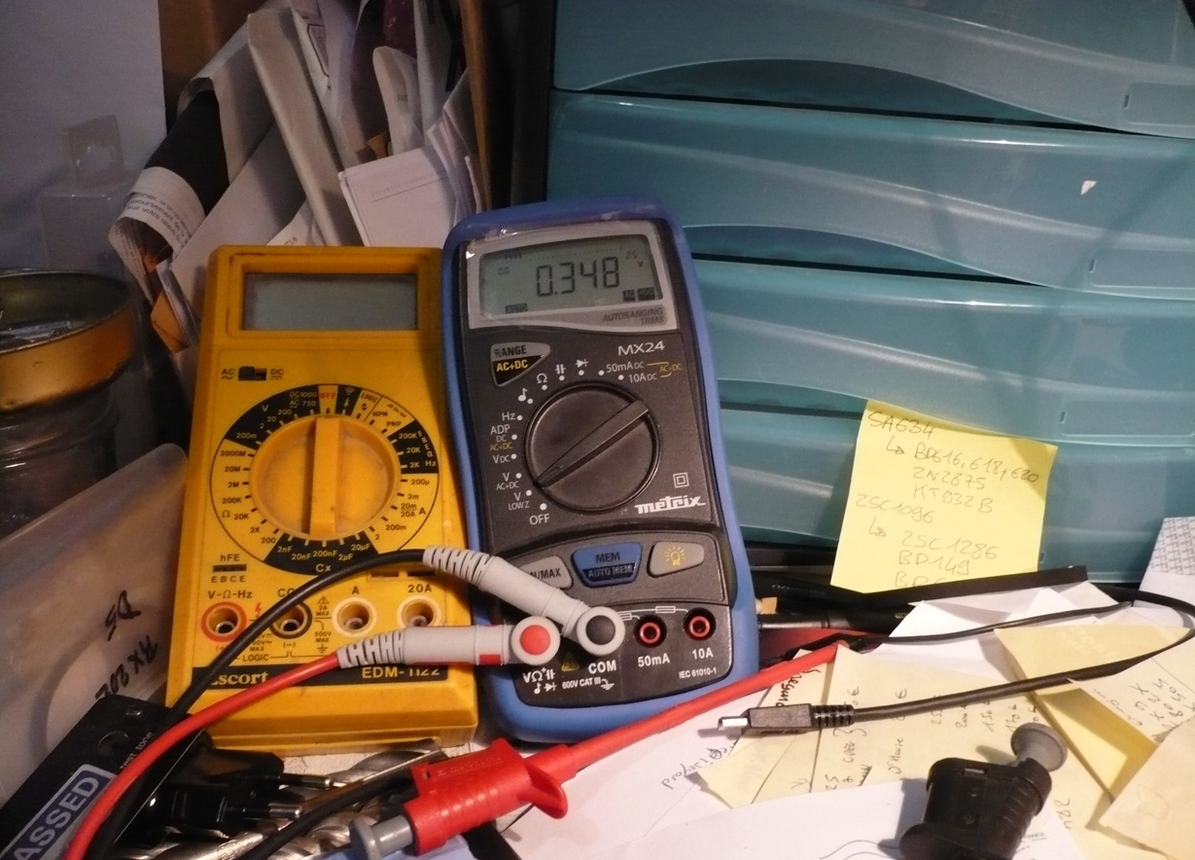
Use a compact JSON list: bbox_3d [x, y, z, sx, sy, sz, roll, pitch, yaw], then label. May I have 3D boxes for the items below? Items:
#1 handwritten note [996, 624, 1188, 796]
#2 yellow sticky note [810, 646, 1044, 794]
[{"bbox_3d":[0.186,0.090,0.391,0.076,0.003,0.110,2,18,-5],"label":"handwritten note"},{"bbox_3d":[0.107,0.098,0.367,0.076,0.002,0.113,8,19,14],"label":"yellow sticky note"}]

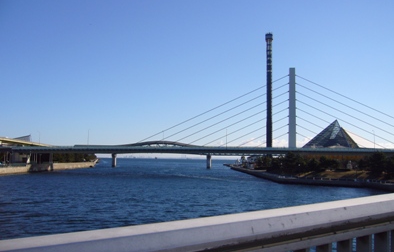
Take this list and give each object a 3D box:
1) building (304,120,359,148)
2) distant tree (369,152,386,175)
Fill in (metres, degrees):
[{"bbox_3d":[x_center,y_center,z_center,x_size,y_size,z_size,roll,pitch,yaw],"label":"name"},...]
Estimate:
[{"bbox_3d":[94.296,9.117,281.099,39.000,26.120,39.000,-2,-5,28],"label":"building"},{"bbox_3d":[43.053,8.952,95.220,4.290,5.230,4.290,-1,-5,24],"label":"distant tree"}]

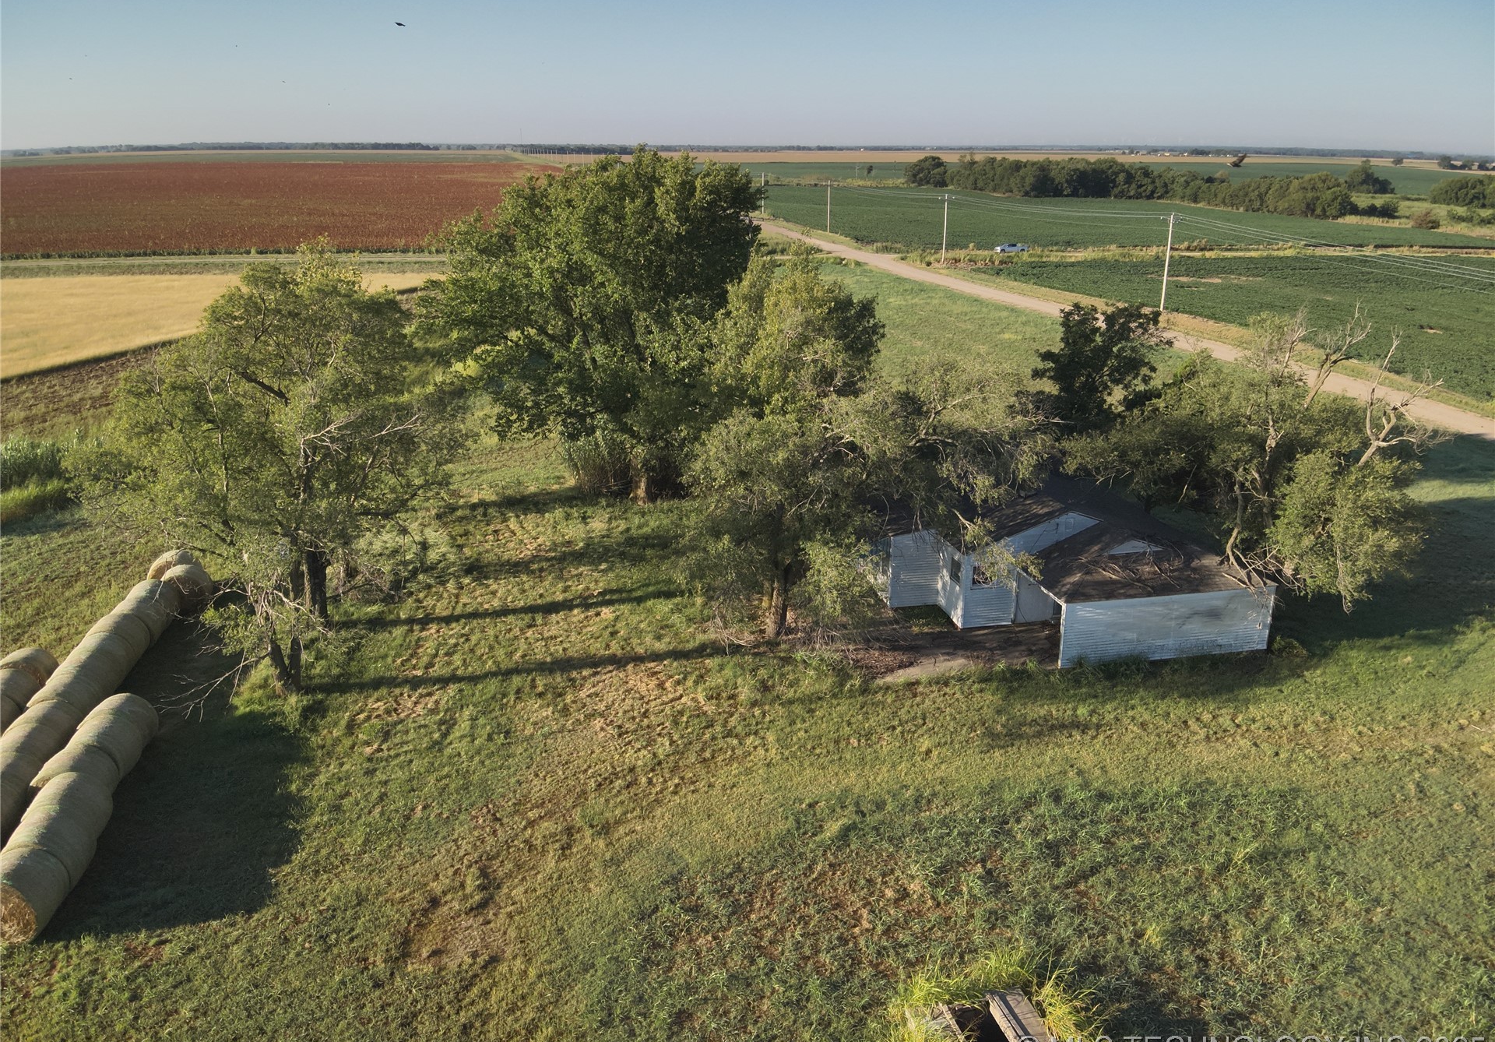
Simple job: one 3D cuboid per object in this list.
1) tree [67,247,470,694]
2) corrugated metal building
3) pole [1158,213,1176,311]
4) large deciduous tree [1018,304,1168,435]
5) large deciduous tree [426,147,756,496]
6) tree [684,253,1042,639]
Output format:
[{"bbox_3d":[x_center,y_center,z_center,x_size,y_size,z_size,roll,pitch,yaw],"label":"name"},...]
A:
[{"bbox_3d":[-16.537,-2.261,36.369,13.200,13.800,12.000,-9,22,-24],"label":"tree"},{"bbox_3d":[11.716,0.893,41.659,12.500,4.500,12.400,-4,20,-10],"label":"corrugated metal building"},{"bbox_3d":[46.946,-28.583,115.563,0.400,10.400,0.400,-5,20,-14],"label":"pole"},{"bbox_3d":[16.356,-5.681,51.608,7.600,10.200,7.200,0,20,0],"label":"large deciduous tree"},{"bbox_3d":[-7.331,-9.395,51.340,17.000,17.200,15.500,0,20,0],"label":"large deciduous tree"},{"bbox_3d":[3.962,-2.676,38.345,13.200,13.400,11.800,0,20,0],"label":"tree"}]

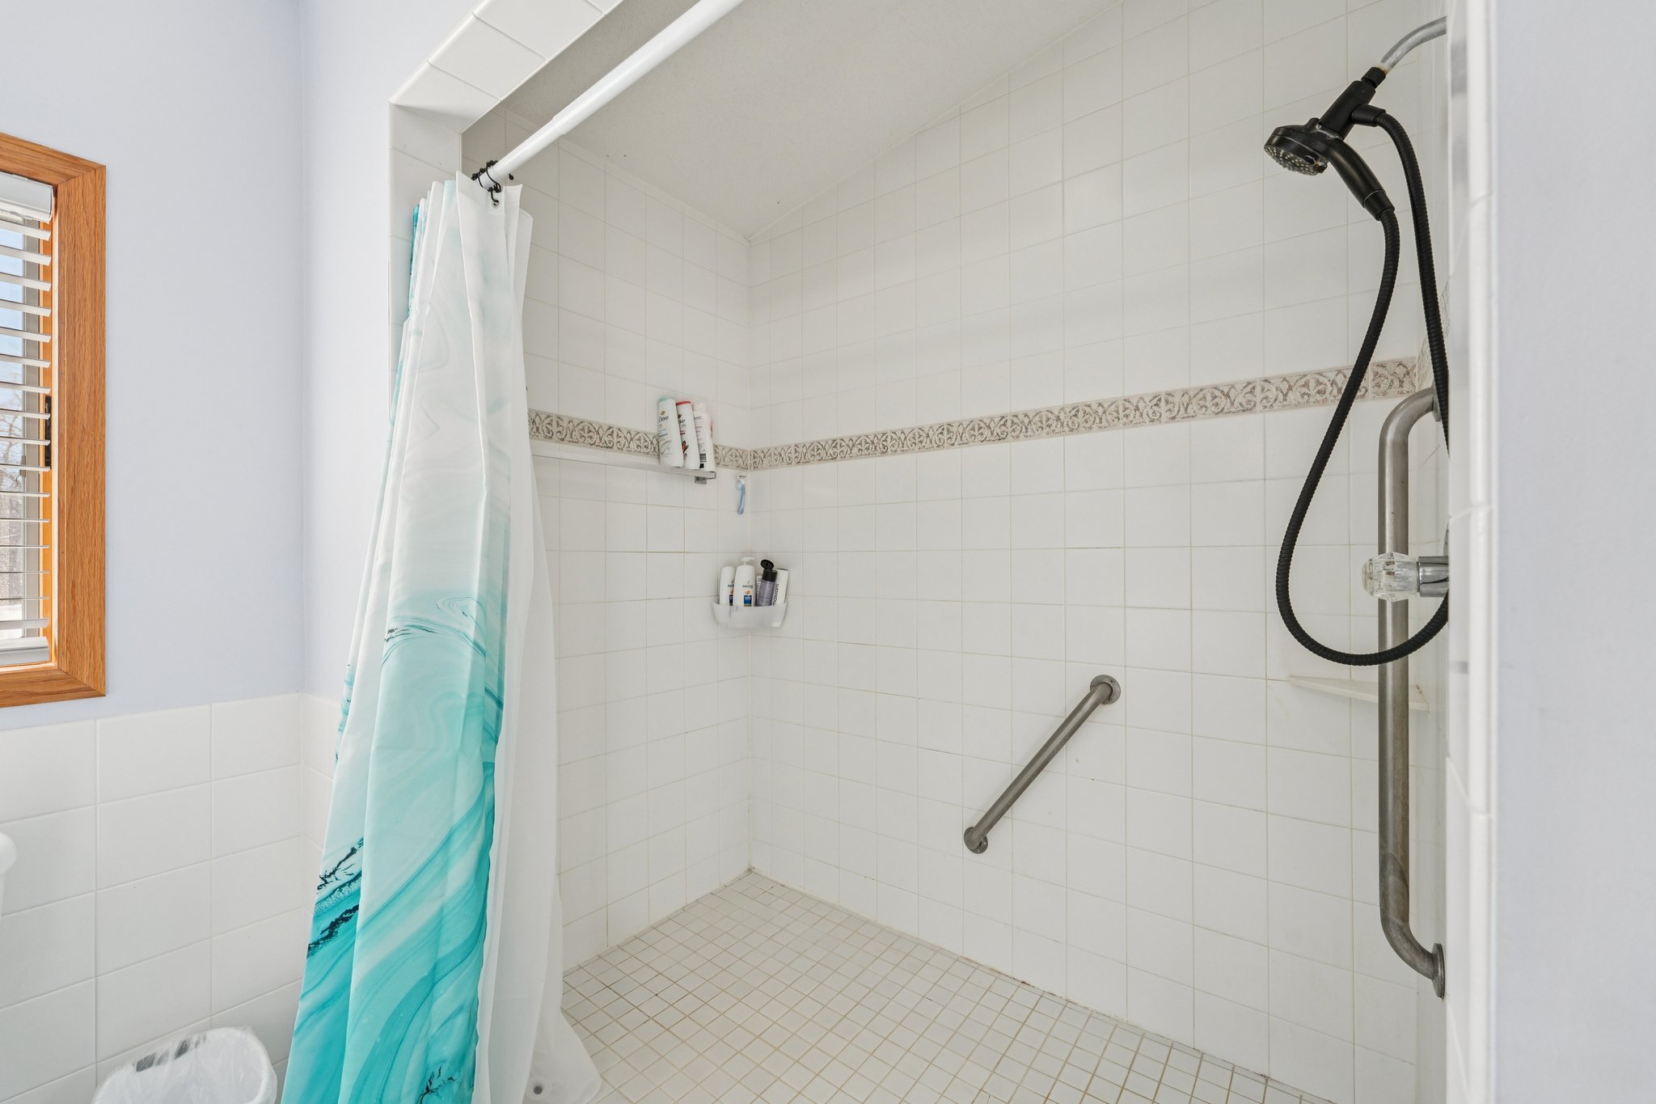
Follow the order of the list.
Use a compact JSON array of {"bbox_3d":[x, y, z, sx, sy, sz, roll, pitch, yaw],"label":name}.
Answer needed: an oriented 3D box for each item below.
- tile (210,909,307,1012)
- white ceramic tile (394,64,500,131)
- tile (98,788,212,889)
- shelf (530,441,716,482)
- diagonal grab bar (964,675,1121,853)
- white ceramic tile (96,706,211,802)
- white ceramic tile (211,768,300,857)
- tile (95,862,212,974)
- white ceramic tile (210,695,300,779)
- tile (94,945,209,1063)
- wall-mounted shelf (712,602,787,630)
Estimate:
[{"bbox_3d":[-1.193,0.852,1.349,0.010,0.154,0.142,-1,-1,39],"label":"tile"},{"bbox_3d":[-0.666,-0.791,1.122,0.148,0.010,0.113,-1,0,36],"label":"white ceramic tile"},{"bbox_3d":[-1.288,0.540,1.236,0.010,0.154,0.152,-1,-1,39],"label":"tile"},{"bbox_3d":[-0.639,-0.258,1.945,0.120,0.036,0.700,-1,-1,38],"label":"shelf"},{"bbox_3d":[0.569,0.615,1.788,0.079,0.690,0.078,42,23,28],"label":"diagonal grab bar"},{"bbox_3d":[-1.288,0.384,1.237,0.010,0.154,0.152,-1,-1,39],"label":"white ceramic tile"},{"bbox_3d":[-1.195,0.541,1.351,0.010,0.154,0.142,-1,-1,39],"label":"white ceramic tile"},{"bbox_3d":[-1.287,0.696,1.234,0.010,0.154,0.152,-1,-1,39],"label":"tile"},{"bbox_3d":[-1.195,0.385,1.352,0.010,0.154,0.142,-1,-1,39],"label":"white ceramic tile"},{"bbox_3d":[-1.286,0.852,1.233,0.010,0.154,0.152,-1,-1,39],"label":"tile"},{"bbox_3d":[-0.287,0.229,2.381,0.268,0.097,0.170,0,0,-8],"label":"wall-mounted shelf"}]

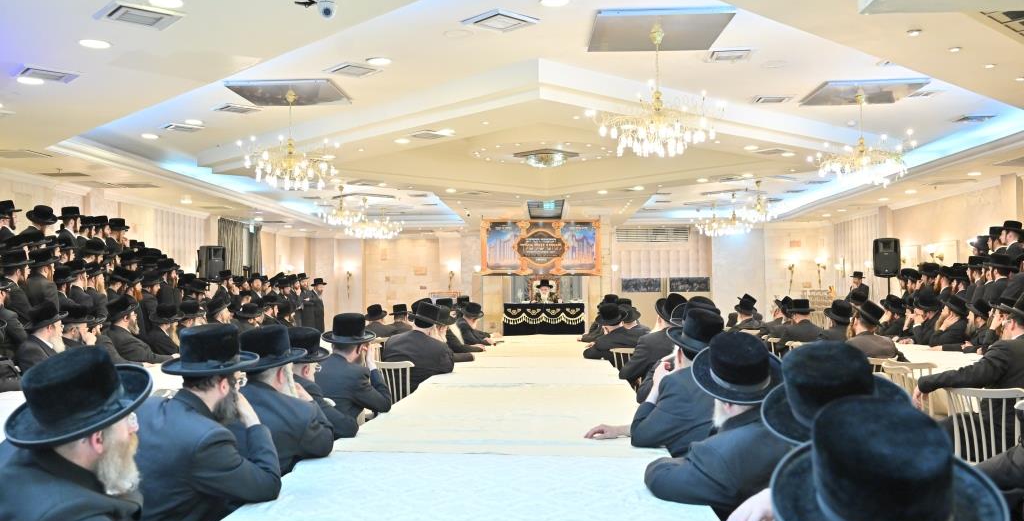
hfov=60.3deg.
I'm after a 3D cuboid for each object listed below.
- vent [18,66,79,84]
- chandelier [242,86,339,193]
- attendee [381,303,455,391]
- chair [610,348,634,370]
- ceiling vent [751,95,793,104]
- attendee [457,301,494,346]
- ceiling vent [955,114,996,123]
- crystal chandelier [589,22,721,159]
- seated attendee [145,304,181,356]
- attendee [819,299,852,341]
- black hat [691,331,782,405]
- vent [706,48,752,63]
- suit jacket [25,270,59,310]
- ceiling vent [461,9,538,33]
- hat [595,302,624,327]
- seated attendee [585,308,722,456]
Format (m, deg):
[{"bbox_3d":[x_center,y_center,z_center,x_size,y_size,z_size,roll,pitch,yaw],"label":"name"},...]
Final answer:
[{"bbox_3d":[-4.234,-1.704,8.011,0.480,0.060,0.480,2,-3,-40],"label":"vent"},{"bbox_3d":[-2.342,-1.265,9.286,1.010,1.058,1.010,0,-2,3],"label":"chandelier"},{"bbox_3d":[-0.840,1.092,8.325,0.600,1.400,0.800,-1,-3,32],"label":"attendee"},{"bbox_3d":[1.216,1.352,9.128,0.450,0.880,0.520,0,-2,0],"label":"chair"},{"bbox_3d":[2.782,-1.718,9.402,0.400,0.040,0.400,0,-2,4],"label":"ceiling vent"},{"bbox_3d":[-0.600,1.321,13.360,0.800,1.360,0.580,2,-3,-45],"label":"attendee"},{"bbox_3d":[5.531,-1.684,10.534,0.400,0.040,0.400,0,-2,4],"label":"ceiling vent"},{"bbox_3d":[1.209,-1.408,7.380,1.080,1.120,1.080,0,-2,0],"label":"crystal chandelier"},{"bbox_3d":[-3.720,1.158,9.818,0.850,1.380,0.660,1,-2,-28],"label":"seated attendee"},{"bbox_3d":[4.097,1.190,11.065,0.520,1.340,0.720,1,-2,-15],"label":"attendee"},{"bbox_3d":[0.896,0.435,3.518,0.360,0.165,0.385,2,18,0],"label":"black hat"},{"bbox_3d":[1.976,-1.847,8.010,0.410,0.040,0.410,0,-2,3],"label":"vent"},{"bbox_3d":[-5.169,0.521,9.688,0.500,0.780,0.320,-2,-3,42],"label":"suit jacket"},{"bbox_3d":[-0.095,-2.063,7.532,0.480,0.060,0.480,2,-3,-42],"label":"ceiling vent"},{"bbox_3d":[1.054,0.561,9.340,0.310,0.145,0.350,2,-14,-45],"label":"hat"},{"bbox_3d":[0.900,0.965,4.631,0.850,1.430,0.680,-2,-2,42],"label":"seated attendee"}]

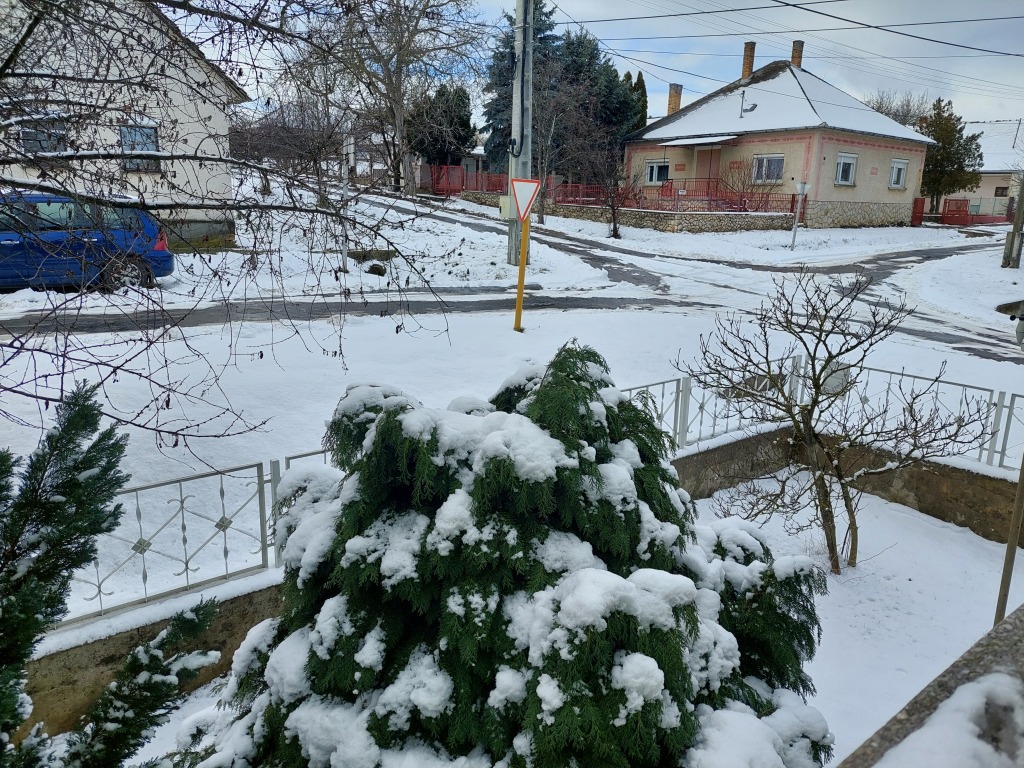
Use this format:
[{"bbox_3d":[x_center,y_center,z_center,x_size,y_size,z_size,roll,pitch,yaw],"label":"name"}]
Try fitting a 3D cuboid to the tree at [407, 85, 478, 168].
[{"bbox_3d":[-3.403,-11.912,34.510,3.503,4.935,3.327,1,14,0],"label":"tree"}]

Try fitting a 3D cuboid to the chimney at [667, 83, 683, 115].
[{"bbox_3d":[8.683,-15.155,38.018,0.480,1.655,0.480,-10,18,-38],"label":"chimney"}]

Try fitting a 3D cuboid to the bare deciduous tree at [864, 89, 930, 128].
[{"bbox_3d":[27.724,-17.016,52.021,5.500,8.649,5.400,8,16,26],"label":"bare deciduous tree"}]

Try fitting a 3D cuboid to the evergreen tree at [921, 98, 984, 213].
[{"bbox_3d":[24.230,-12.416,39.215,3.337,6.267,3.171,9,16,29],"label":"evergreen tree"}]

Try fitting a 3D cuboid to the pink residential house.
[{"bbox_3d":[13.336,-12.597,35.735,10.852,8.820,10.902,-10,18,-38],"label":"pink residential house"}]

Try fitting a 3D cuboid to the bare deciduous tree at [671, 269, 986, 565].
[{"bbox_3d":[3.058,0.416,6.729,2.780,2.953,2.650,7,16,25],"label":"bare deciduous tree"}]

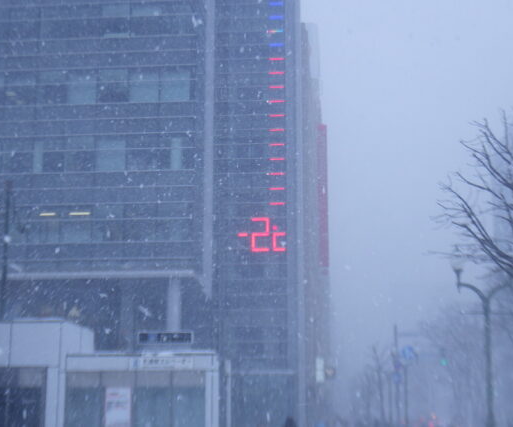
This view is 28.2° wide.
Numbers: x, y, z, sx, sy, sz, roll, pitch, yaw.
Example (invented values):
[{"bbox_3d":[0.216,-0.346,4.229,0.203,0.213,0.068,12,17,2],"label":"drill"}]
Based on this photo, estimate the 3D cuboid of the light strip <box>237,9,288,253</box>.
[{"bbox_3d":[0.337,-5.095,60.008,2.890,14.940,0.200,-1,-13,5],"label":"light strip"}]

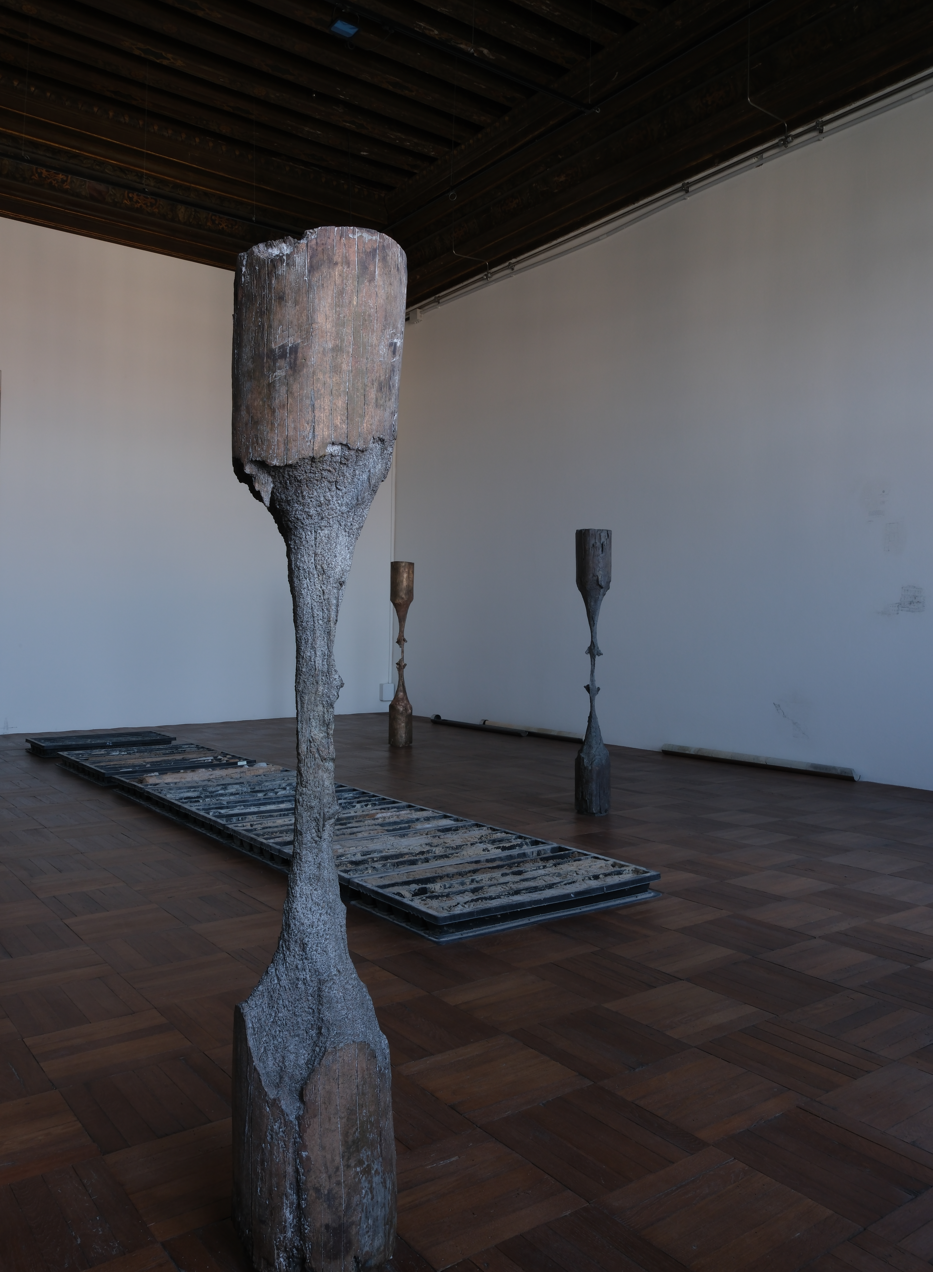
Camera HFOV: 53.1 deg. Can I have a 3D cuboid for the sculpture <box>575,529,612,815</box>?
[{"bbox_3d":[0.746,0.210,5.480,0.212,1.640,0.212,0,1,8],"label":"sculpture"}]

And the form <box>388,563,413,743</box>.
[{"bbox_3d":[-0.593,0.155,8.600,0.220,1.670,0.220,0,1,-4],"label":"form"}]

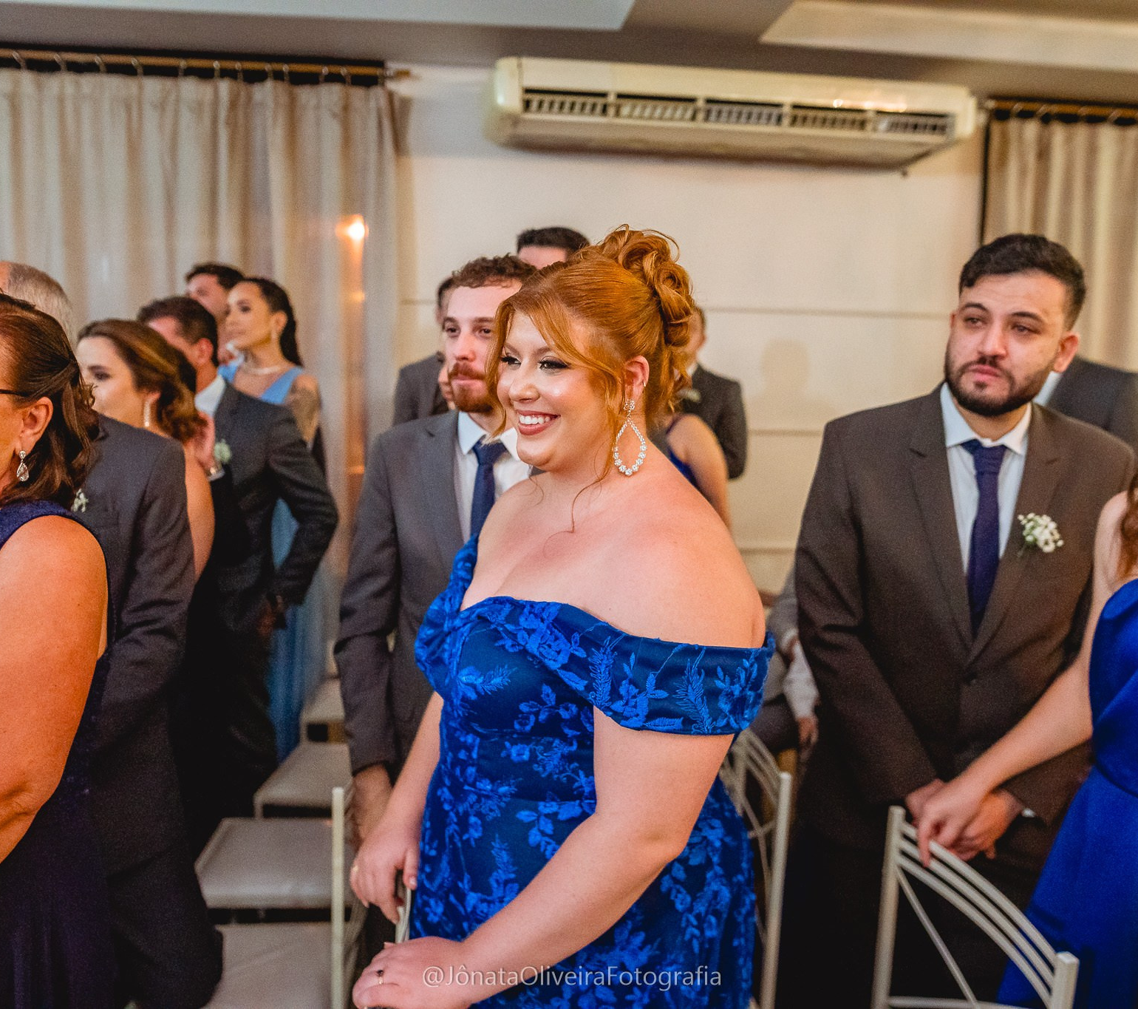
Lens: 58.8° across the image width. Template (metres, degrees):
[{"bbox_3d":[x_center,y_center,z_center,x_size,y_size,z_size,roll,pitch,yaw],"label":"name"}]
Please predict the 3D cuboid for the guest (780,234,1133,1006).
[{"bbox_3d":[0.623,0.457,1.671,0.520,1.748,0.340,4,9,23],"label":"guest"}]

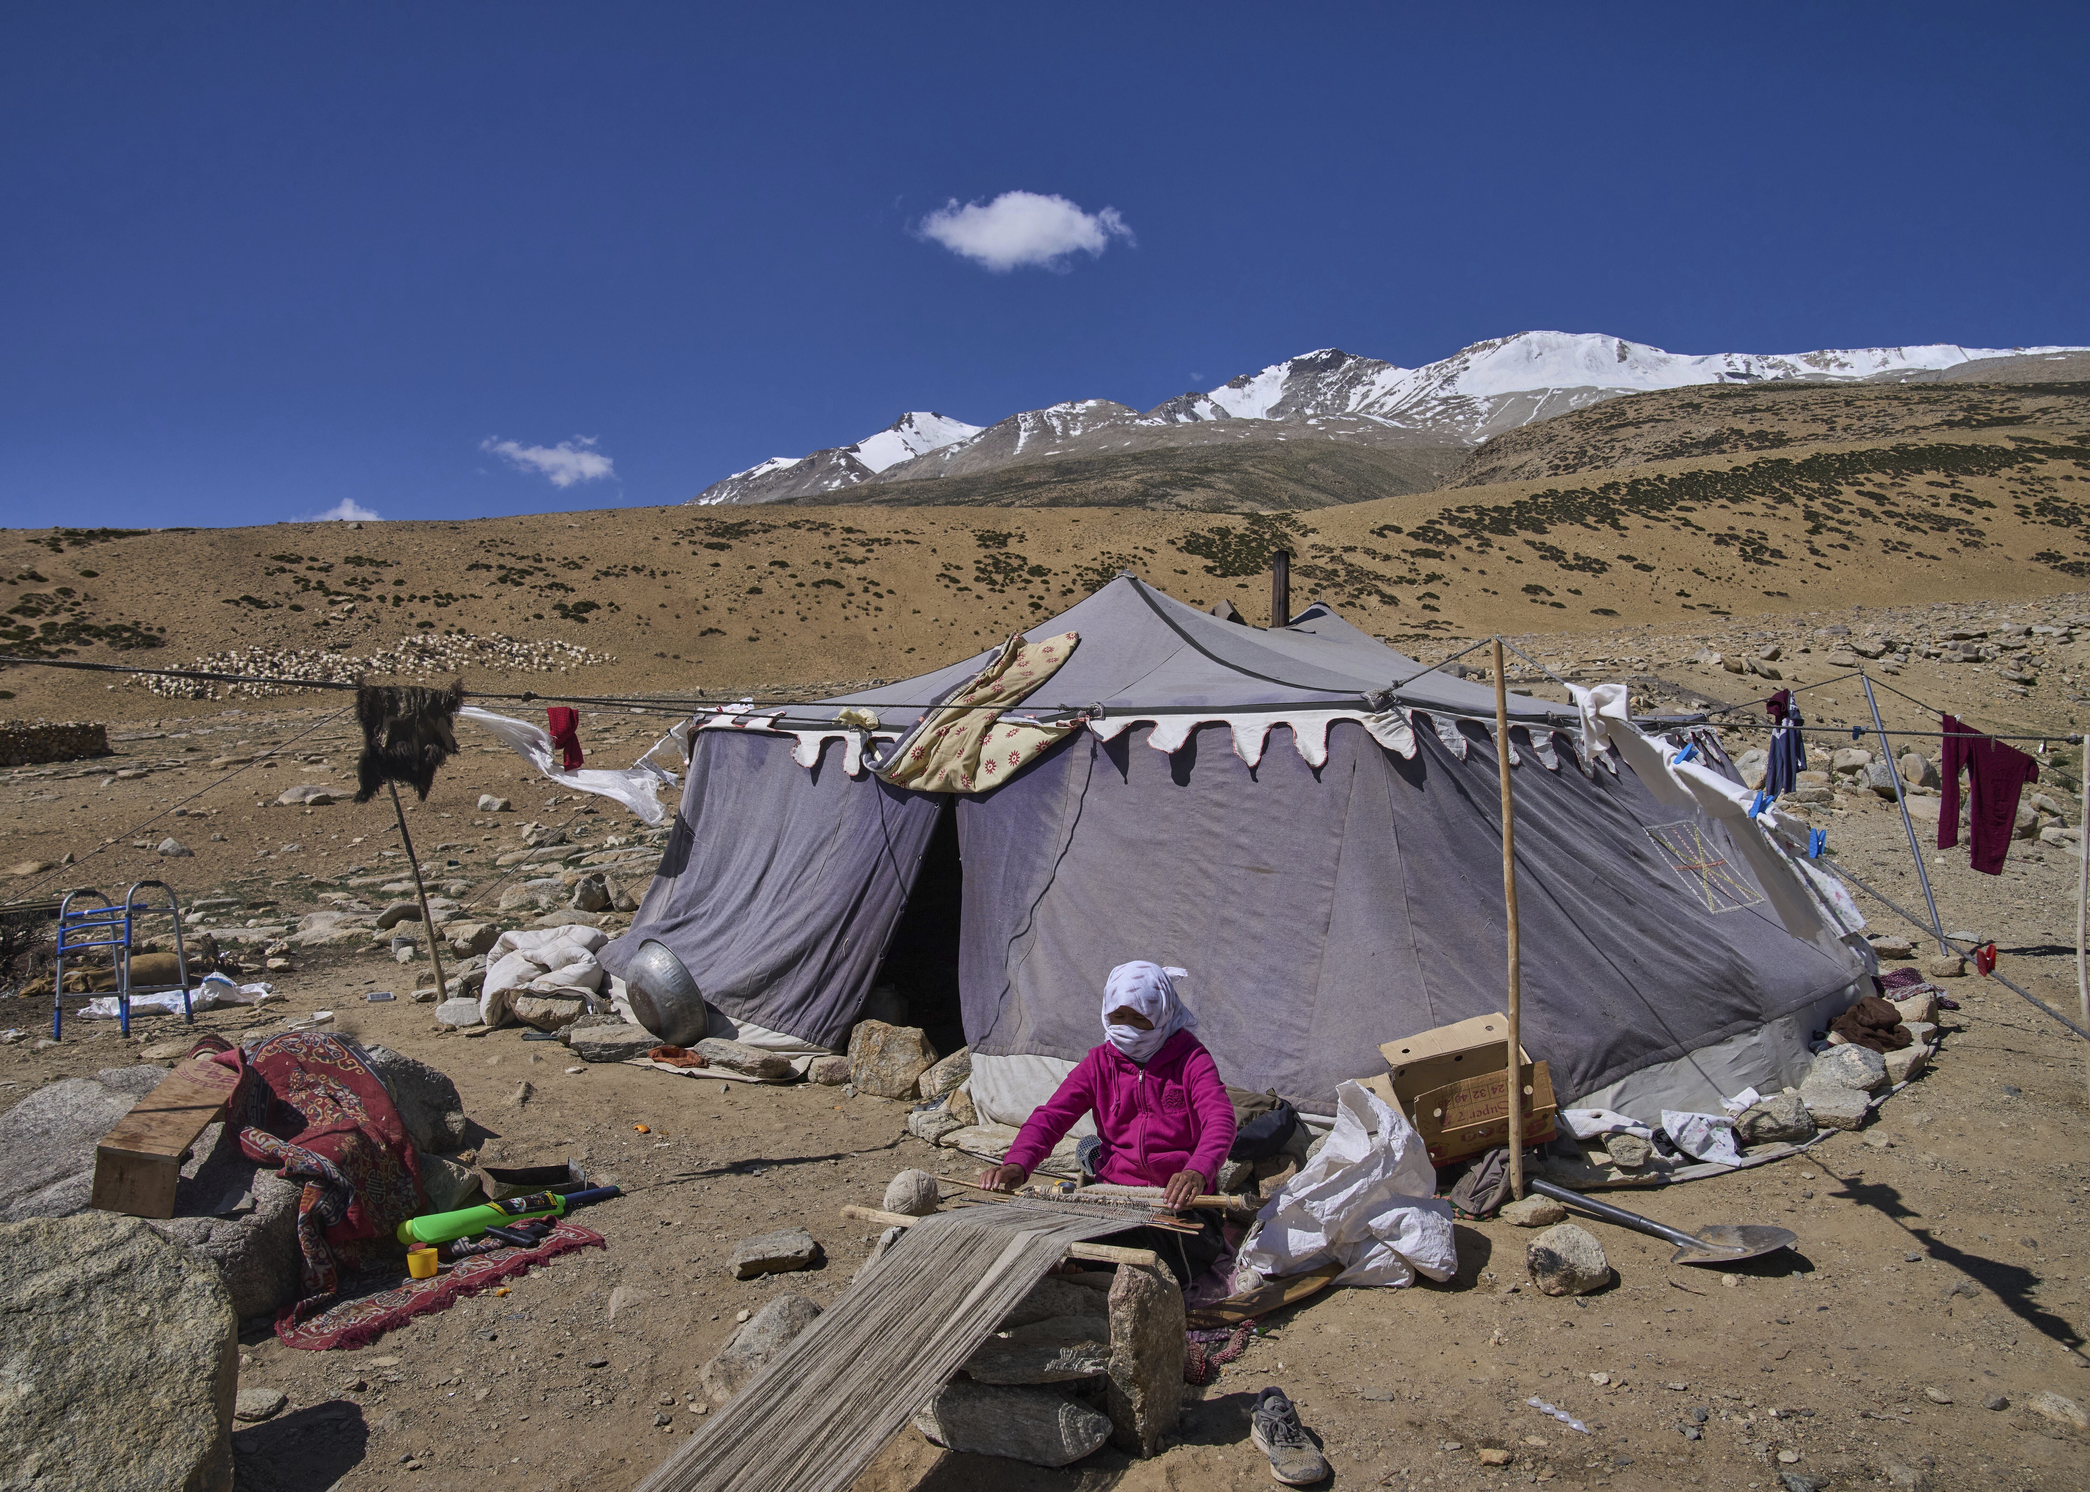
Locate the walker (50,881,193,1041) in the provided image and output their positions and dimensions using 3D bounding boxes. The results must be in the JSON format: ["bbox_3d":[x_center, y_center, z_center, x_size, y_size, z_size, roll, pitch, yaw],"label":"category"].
[{"bbox_3d":[-4.860,1.110,7.870,0.520,0.820,0.460,0,1,16],"label":"walker"}]

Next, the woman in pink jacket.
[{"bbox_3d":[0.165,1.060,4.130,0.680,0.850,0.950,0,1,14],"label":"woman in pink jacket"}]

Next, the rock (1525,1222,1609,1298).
[{"bbox_3d":[1.440,1.410,4.120,0.215,0.175,0.180,0,1,0],"label":"rock"}]

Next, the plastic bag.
[{"bbox_3d":[0.900,1.305,4.500,0.600,0.510,0.460,0,0,0],"label":"plastic bag"}]

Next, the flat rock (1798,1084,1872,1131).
[{"bbox_3d":[3.170,1.455,6.000,0.300,0.130,0.280,0,0,24],"label":"flat rock"}]

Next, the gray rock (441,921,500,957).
[{"bbox_3d":[-3.970,1.340,10.300,0.390,0.230,0.320,0,0,-21],"label":"gray rock"}]

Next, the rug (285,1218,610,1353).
[{"bbox_3d":[-1.740,1.530,4.330,0.360,0.080,0.950,0,0,29],"label":"rug"}]

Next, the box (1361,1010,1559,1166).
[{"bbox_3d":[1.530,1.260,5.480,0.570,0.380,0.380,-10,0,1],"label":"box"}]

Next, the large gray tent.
[{"bbox_3d":[1.000,0.360,7.600,5.300,2.300,4.300,0,0,35],"label":"large gray tent"}]

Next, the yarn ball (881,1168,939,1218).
[{"bbox_3d":[-0.345,1.165,3.880,0.145,0.135,0.145,0,0,0],"label":"yarn ball"}]

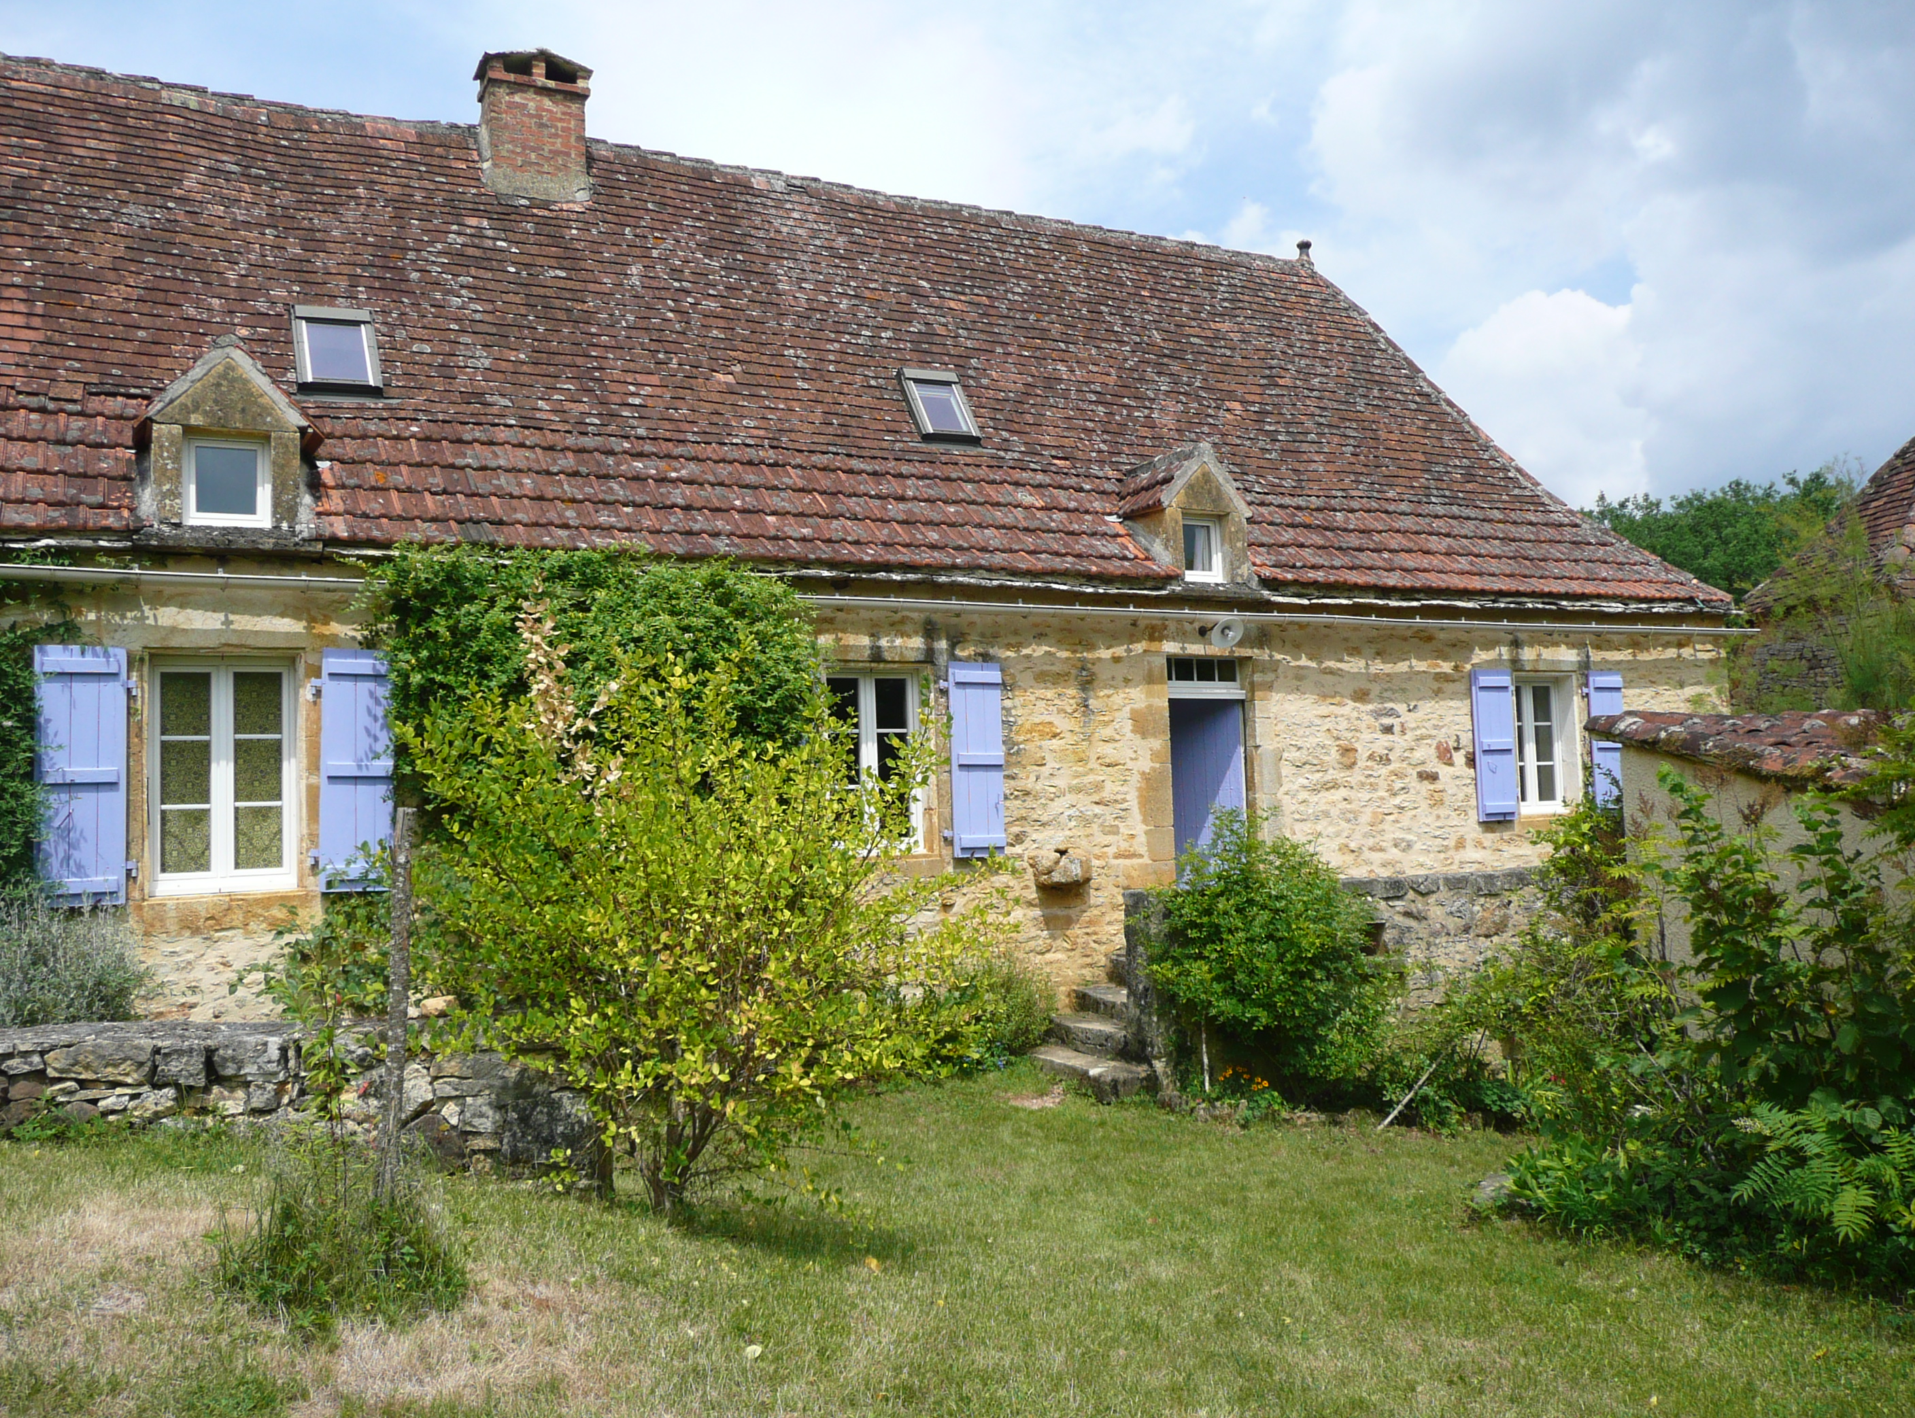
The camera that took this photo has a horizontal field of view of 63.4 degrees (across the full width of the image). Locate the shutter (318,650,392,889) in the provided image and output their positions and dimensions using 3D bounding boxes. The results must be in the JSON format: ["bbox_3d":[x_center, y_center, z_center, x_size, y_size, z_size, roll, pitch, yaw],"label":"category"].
[{"bbox_3d":[-3.642,0.372,9.418,0.408,1.464,0.060,0,-4,-27],"label":"shutter"}]

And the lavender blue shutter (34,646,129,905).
[{"bbox_3d":[-4.945,0.382,8.743,0.449,1.459,0.060,0,-4,-27],"label":"lavender blue shutter"}]

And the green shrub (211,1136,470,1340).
[{"bbox_3d":[-2.027,1.722,5.100,0.760,0.500,0.650,-2,-3,0],"label":"green shrub"}]

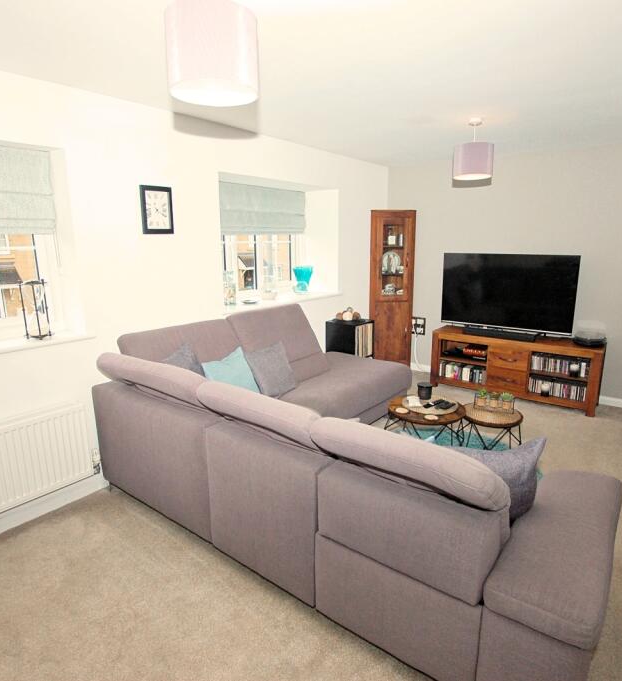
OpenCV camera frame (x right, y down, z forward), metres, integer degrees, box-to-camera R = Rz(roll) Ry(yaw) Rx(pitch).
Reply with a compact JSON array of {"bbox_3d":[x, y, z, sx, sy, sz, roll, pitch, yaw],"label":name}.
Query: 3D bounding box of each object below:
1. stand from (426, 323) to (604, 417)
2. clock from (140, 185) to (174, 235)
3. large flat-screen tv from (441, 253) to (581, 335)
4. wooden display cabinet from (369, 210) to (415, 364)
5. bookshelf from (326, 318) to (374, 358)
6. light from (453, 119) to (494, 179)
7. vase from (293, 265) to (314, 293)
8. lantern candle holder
[{"bbox_3d":[2.044,0.261,4.352,1.470,0.600,0.440,9,16,37],"label":"stand"},{"bbox_3d":[-1.016,-0.854,2.800,0.040,0.302,0.212,10,17,39],"label":"clock"},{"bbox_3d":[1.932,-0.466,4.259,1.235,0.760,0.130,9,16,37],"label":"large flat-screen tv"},{"bbox_3d":[0.932,-0.566,5.134,0.500,1.880,0.280,-2,13,-5],"label":"wooden display cabinet"},{"bbox_3d":[0.408,0.176,4.504,0.360,0.740,0.330,10,17,39],"label":"bookshelf"},{"bbox_3d":[1.193,-1.398,3.115,0.275,0.390,0.275,10,17,39],"label":"light"},{"bbox_3d":[-0.083,-0.641,4.514,0.190,0.260,0.190,10,17,39],"label":"vase"},{"bbox_3d":[-1.593,-0.171,2.440,0.130,0.320,0.130,10,17,39],"label":"lantern candle holder"}]

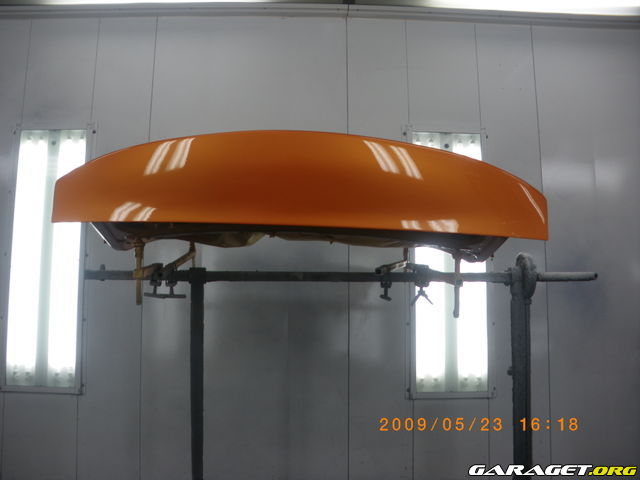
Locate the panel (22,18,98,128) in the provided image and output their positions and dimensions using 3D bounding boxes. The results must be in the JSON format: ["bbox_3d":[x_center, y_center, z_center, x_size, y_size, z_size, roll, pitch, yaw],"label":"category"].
[{"bbox_3d":[-1.290,-0.825,3.335,0.335,0.581,0.050,0,-8,-2],"label":"panel"}]

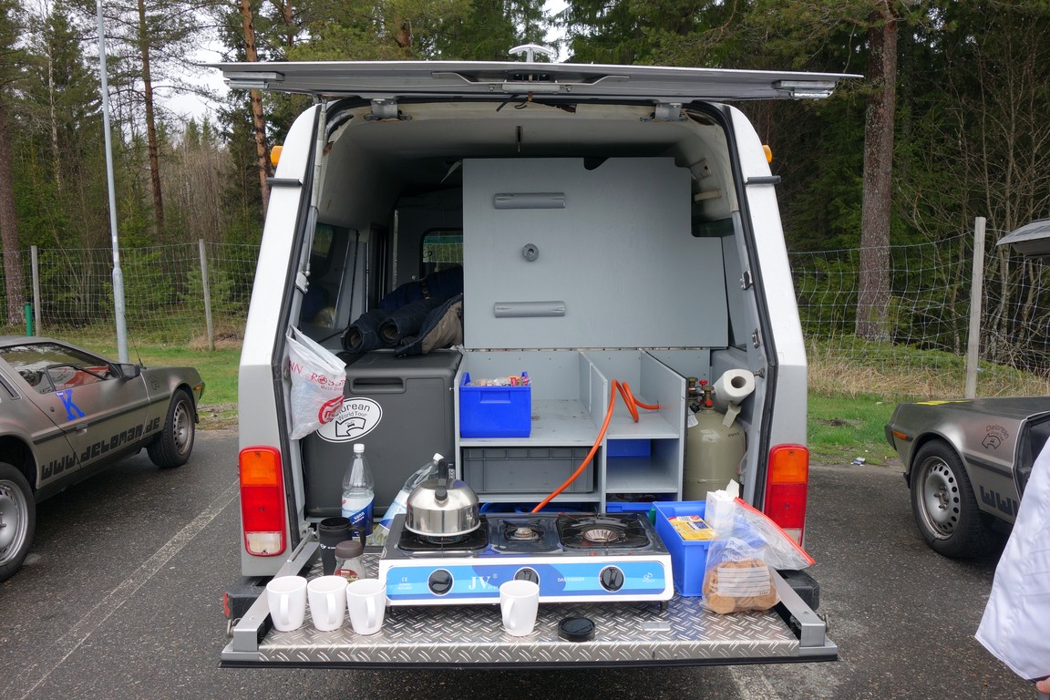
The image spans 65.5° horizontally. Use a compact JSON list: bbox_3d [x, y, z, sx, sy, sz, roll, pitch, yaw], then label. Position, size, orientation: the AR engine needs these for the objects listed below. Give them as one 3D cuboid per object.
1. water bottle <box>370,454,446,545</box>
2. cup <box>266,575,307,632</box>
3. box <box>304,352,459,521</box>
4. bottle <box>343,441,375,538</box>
[{"bbox_3d":[-0.319,0.427,2.310,0.090,0.308,0.090,32,-8,-3],"label":"water bottle"},{"bbox_3d":[-0.519,0.559,1.782,0.087,0.096,0.116,-1,6,-11],"label":"cup"},{"bbox_3d":[-0.443,0.254,2.668,0.470,0.455,0.420,0,7,-2],"label":"box"},{"bbox_3d":[-0.477,0.422,2.339,0.091,0.308,0.091,0,7,-2],"label":"bottle"}]

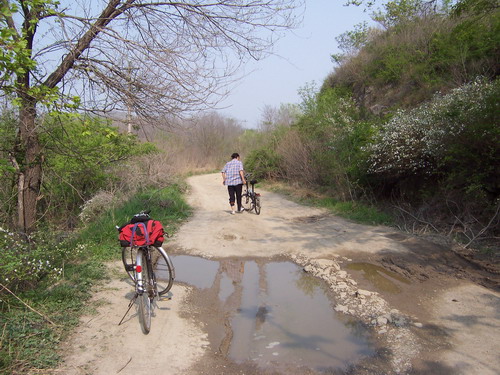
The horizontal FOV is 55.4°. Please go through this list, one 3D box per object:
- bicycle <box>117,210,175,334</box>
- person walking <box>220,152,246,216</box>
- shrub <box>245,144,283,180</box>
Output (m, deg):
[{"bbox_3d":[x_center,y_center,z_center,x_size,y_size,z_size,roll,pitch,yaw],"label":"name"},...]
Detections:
[{"bbox_3d":[-0.960,0.690,4.340,0.550,0.950,1.680,0,2,-9],"label":"bicycle"},{"bbox_3d":[-0.452,-0.100,12.700,0.620,1.620,0.450,0,2,-5],"label":"person walking"},{"bbox_3d":[0.730,-1.290,25.500,2.100,2.050,2.000,0,2,0],"label":"shrub"}]

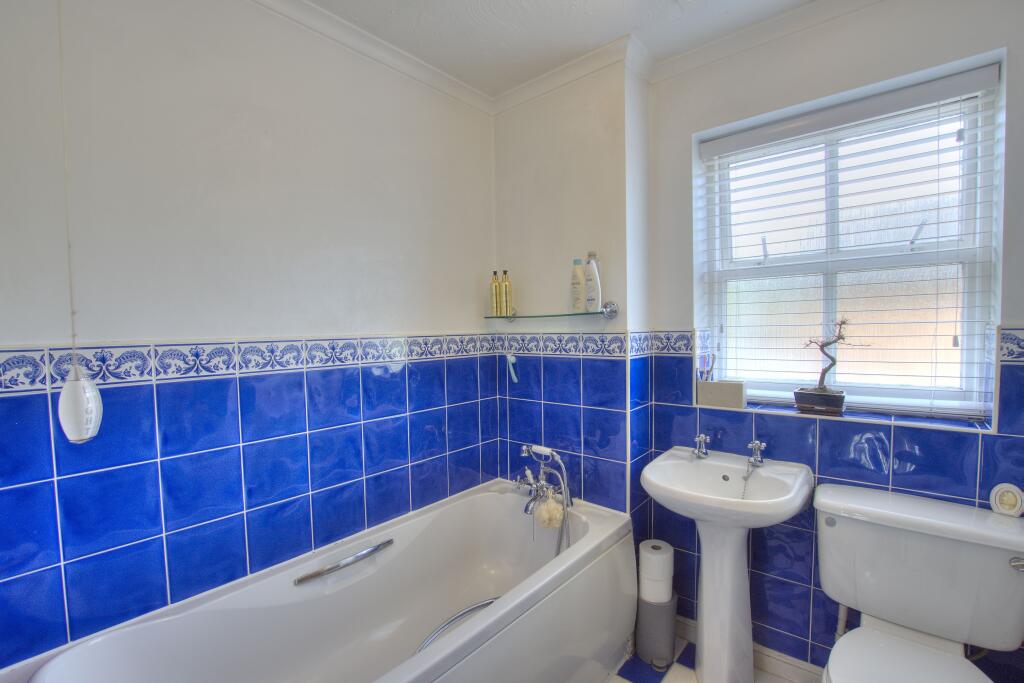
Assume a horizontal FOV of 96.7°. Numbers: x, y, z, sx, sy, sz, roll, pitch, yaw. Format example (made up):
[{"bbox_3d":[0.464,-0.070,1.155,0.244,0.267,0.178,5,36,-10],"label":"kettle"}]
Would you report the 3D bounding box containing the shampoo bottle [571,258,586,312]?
[{"bbox_3d":[0.263,-0.220,1.797,0.063,0.211,0.043,0,2,41],"label":"shampoo bottle"}]

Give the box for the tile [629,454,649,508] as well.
[{"bbox_3d":[0.510,0.559,1.814,0.008,0.198,0.198,1,2,40],"label":"tile"}]

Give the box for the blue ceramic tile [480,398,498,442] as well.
[{"bbox_3d":[-0.103,0.369,2.140,0.010,0.200,0.124,1,3,41],"label":"blue ceramic tile"}]

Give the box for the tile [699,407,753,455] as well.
[{"bbox_3d":[0.811,0.358,1.727,0.198,0.198,0.008,1,2,40],"label":"tile"}]

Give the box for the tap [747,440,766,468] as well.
[{"bbox_3d":[0.874,0.405,1.628,0.058,0.088,0.095,1,2,40],"label":"tap"}]

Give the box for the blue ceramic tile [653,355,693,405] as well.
[{"bbox_3d":[0.674,0.162,1.899,0.174,0.200,0.009,1,2,40],"label":"blue ceramic tile"}]

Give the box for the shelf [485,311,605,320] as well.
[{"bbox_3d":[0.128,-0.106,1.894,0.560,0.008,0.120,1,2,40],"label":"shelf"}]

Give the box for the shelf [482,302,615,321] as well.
[{"bbox_3d":[0.145,-0.118,1.908,0.600,0.065,0.130,1,3,40],"label":"shelf"}]

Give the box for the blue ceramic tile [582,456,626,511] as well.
[{"bbox_3d":[0.371,0.565,1.820,0.196,0.188,0.010,1,2,41],"label":"blue ceramic tile"}]

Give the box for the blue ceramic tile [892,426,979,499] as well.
[{"bbox_3d":[1.240,0.351,1.337,0.198,0.198,0.008,1,2,40],"label":"blue ceramic tile"}]

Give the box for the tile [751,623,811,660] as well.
[{"bbox_3d":[0.963,1.078,1.641,0.197,0.079,0.010,0,2,41],"label":"tile"}]

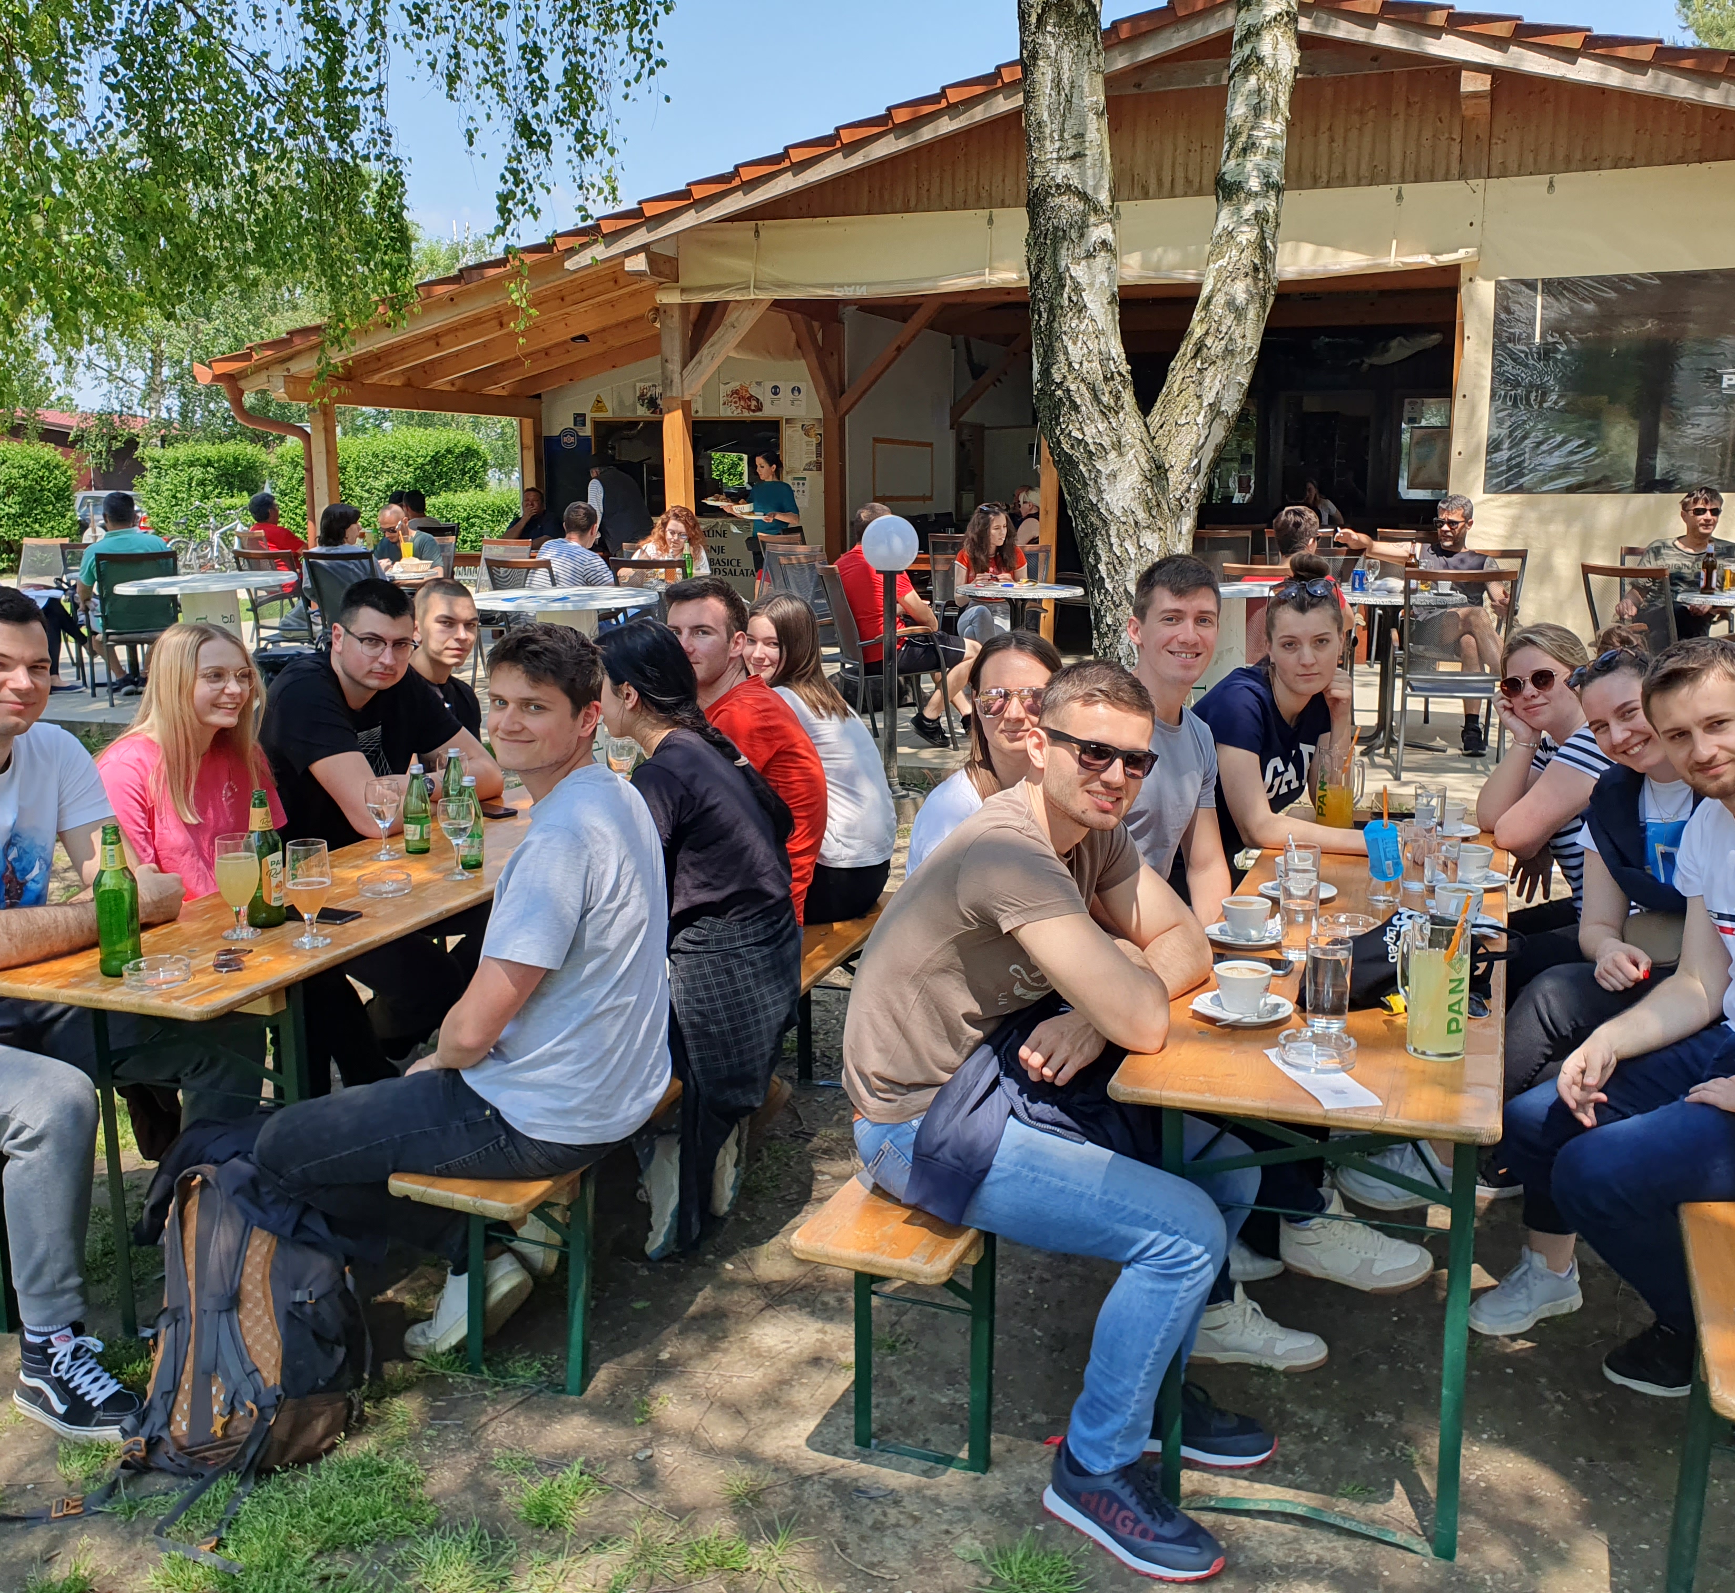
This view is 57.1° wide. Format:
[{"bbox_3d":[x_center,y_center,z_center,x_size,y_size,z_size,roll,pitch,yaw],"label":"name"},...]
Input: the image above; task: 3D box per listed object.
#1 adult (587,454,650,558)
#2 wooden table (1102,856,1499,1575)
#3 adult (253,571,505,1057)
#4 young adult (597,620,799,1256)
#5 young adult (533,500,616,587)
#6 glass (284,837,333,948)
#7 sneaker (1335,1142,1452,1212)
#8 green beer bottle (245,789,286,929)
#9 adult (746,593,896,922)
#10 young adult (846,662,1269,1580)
[{"bbox_3d":[-2.187,-2.175,14.171,0.520,1.700,0.420,-6,13,-27],"label":"adult"},{"bbox_3d":[0.992,0.586,3.234,0.510,0.760,2.200,4,12,21],"label":"wooden table"},{"bbox_3d":[-1.219,0.121,4.217,0.720,1.400,0.600,7,14,35],"label":"adult"},{"bbox_3d":[-0.460,0.285,3.410,0.720,1.318,0.480,6,12,29],"label":"young adult"},{"bbox_3d":[-1.552,-0.933,8.550,0.520,1.260,0.720,3,12,17],"label":"young adult"},{"bbox_3d":[-1.067,0.185,3.022,0.084,0.188,0.084,-1,11,0],"label":"glass"},{"bbox_3d":[1.039,0.713,3.063,0.270,0.120,0.100,10,30,-17],"label":"sneaker"},{"bbox_3d":[-1.157,0.112,3.046,0.071,0.260,0.071,-5,12,-21],"label":"green beer bottle"},{"bbox_3d":[-0.216,0.129,4.220,0.660,1.333,0.450,5,12,27],"label":"adult"},{"bbox_3d":[0.315,0.434,2.571,0.750,1.330,0.520,5,13,25],"label":"young adult"}]

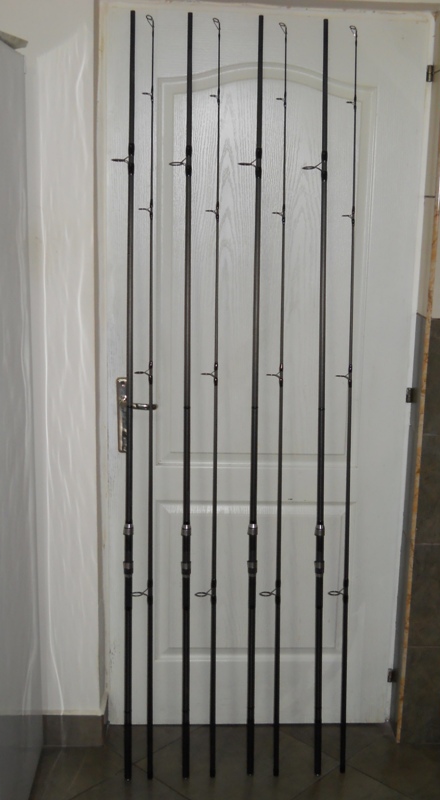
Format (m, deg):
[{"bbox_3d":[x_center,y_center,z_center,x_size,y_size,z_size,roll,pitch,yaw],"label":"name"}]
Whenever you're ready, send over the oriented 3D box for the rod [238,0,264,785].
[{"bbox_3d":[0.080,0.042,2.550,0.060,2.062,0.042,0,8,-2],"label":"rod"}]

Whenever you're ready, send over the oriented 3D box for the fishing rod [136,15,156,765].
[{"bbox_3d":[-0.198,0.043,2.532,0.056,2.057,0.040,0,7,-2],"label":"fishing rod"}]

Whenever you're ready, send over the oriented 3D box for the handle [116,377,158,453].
[{"bbox_3d":[-0.227,0.048,2.623,0.118,0.220,0.060,1,13,-2],"label":"handle"}]

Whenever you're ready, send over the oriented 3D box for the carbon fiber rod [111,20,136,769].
[{"bbox_3d":[-0.257,0.039,2.529,0.062,2.065,0.042,1,7,-2],"label":"carbon fiber rod"}]

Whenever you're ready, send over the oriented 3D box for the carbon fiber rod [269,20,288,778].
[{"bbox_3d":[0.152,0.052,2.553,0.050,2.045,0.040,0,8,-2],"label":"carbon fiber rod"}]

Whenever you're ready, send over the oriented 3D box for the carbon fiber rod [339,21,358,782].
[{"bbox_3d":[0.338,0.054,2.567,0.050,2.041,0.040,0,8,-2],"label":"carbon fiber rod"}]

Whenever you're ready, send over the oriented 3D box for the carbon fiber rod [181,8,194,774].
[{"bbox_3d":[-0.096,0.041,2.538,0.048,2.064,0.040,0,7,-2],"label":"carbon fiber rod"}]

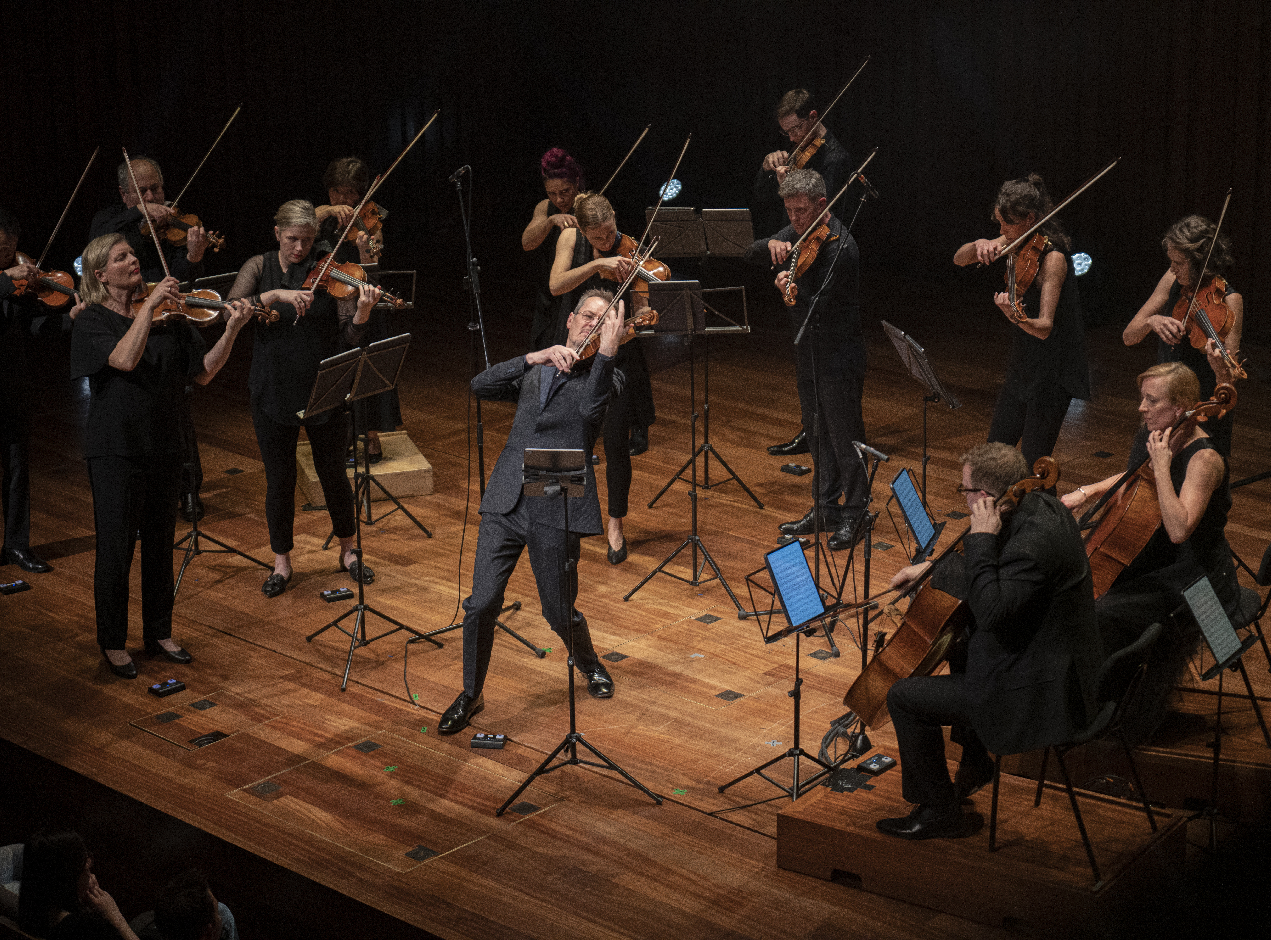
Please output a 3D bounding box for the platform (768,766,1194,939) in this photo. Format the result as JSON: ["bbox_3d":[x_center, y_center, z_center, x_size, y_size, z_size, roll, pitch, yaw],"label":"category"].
[{"bbox_3d":[1.201,1.295,9.533,1.210,0.200,0.710,11,21,32],"label":"platform"}]

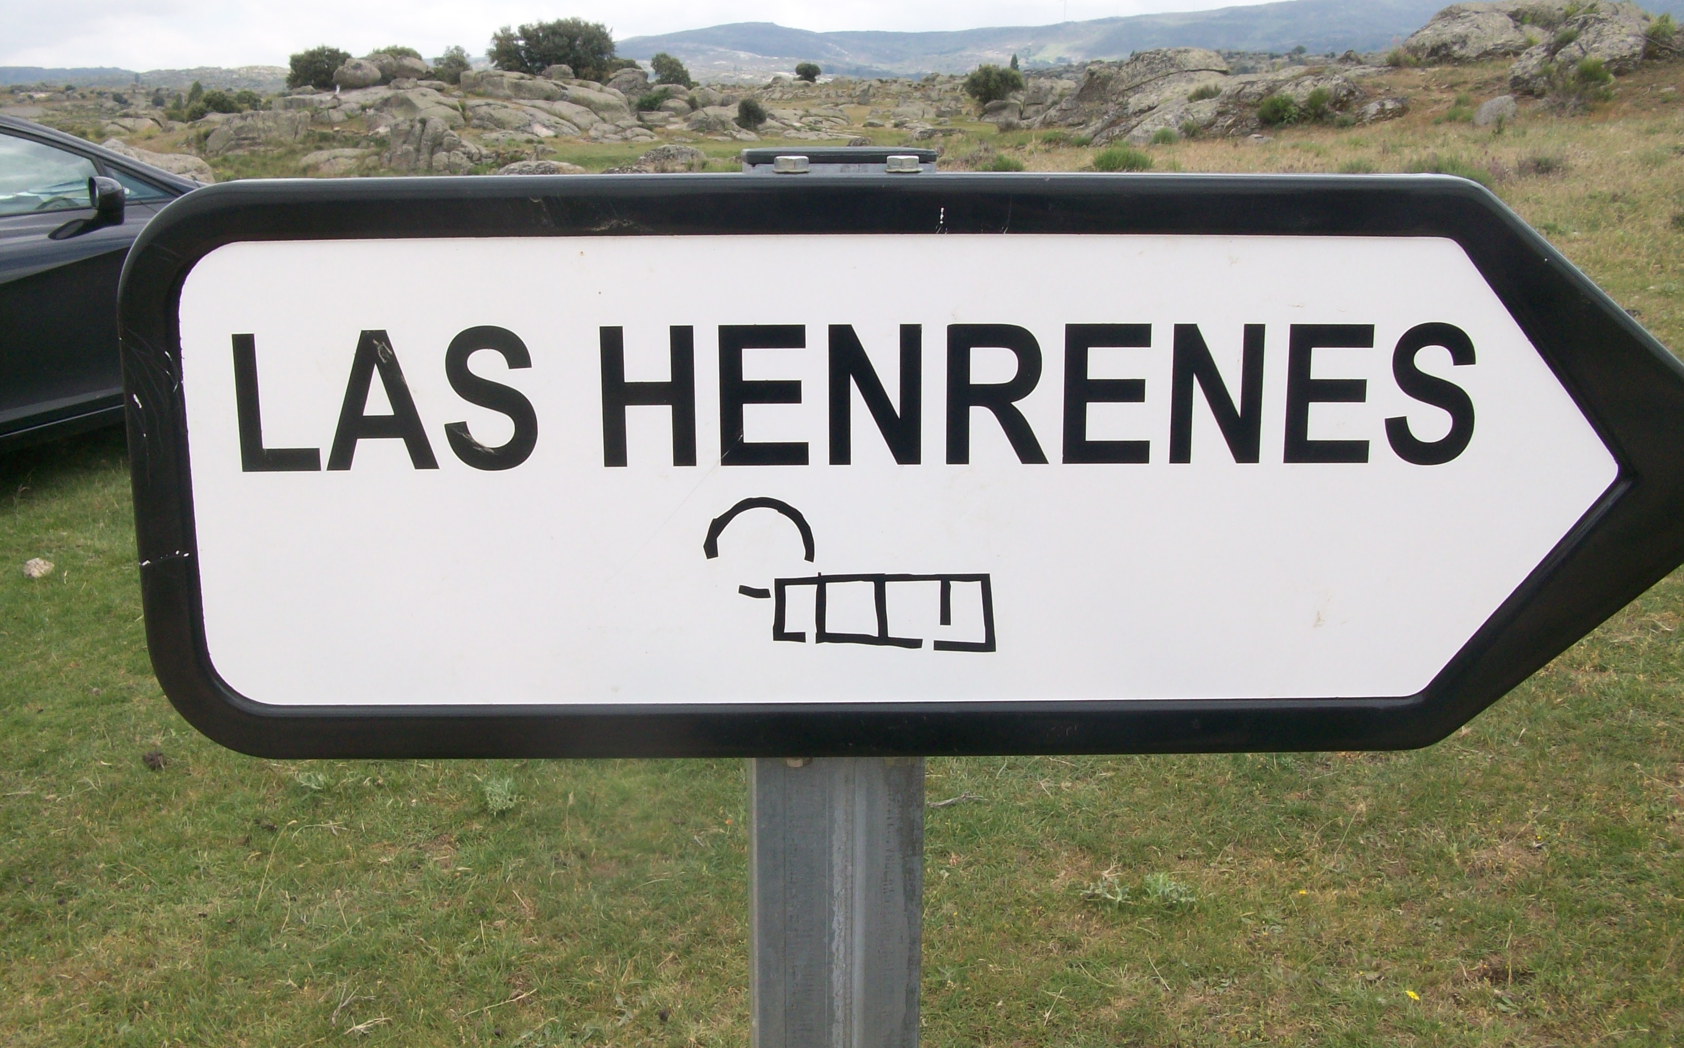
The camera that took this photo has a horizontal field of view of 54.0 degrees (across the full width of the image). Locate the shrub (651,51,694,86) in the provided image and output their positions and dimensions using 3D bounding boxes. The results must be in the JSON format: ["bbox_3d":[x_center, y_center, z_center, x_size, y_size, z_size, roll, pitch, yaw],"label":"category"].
[{"bbox_3d":[-7.317,-19.408,71.034,1.799,1.635,1.619,-1,15,-5],"label":"shrub"}]

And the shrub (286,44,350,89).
[{"bbox_3d":[-17.767,-15.485,56.263,2.097,1.597,1.888,-5,16,-16],"label":"shrub"}]

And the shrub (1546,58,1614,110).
[{"bbox_3d":[10.693,-6.357,23.963,0.927,0.810,0.835,6,16,22],"label":"shrub"}]

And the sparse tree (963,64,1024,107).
[{"bbox_3d":[5.662,-16.300,61.630,2.245,1.611,2.021,1,15,5],"label":"sparse tree"}]

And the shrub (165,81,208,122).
[{"bbox_3d":[-24.368,-15.682,61.516,1.507,1.517,1.357,-6,16,-20],"label":"shrub"}]

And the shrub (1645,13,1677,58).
[{"bbox_3d":[12.451,-7.395,25.126,0.451,0.672,0.406,7,17,24],"label":"shrub"}]

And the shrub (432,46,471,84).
[{"bbox_3d":[-14.829,-17.384,62.983,1.514,1.594,1.363,-3,15,-12],"label":"shrub"}]

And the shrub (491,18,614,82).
[{"bbox_3d":[-11.429,-18.588,65.459,5.026,2.755,3.769,-3,15,-9],"label":"shrub"}]

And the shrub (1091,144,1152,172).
[{"bbox_3d":[4.080,-5.325,24.083,0.888,0.393,0.799,2,15,9],"label":"shrub"}]

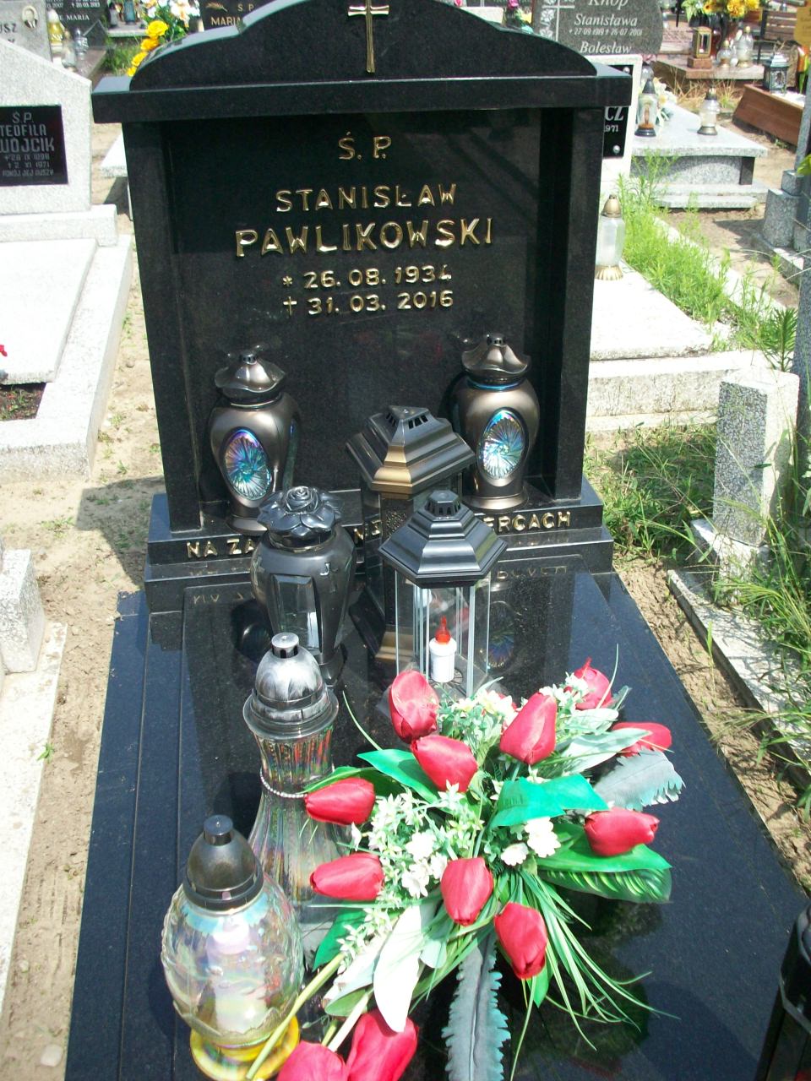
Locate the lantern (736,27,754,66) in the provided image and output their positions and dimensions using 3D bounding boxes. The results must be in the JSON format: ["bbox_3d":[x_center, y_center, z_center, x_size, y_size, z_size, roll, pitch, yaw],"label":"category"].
[{"bbox_3d":[2.670,-3.884,9.100,0.140,0.280,0.140,-5,29,-8],"label":"lantern"}]

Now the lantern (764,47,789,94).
[{"bbox_3d":[2.586,-3.268,8.050,0.145,0.290,0.145,-5,29,-8],"label":"lantern"}]

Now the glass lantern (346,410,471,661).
[{"bbox_3d":[0.000,-0.031,2.140,0.242,0.440,0.210,6,31,11],"label":"glass lantern"}]

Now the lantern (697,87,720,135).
[{"bbox_3d":[1.657,-2.346,6.298,0.108,0.230,0.108,6,28,13],"label":"lantern"}]

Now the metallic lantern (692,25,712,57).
[{"bbox_3d":[2.450,-4.102,9.505,0.135,0.235,0.135,-2,27,-2],"label":"metallic lantern"}]

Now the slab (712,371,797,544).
[{"bbox_3d":[0.687,-0.161,2.253,0.122,0.315,0.098,-28,35,-37],"label":"slab"}]

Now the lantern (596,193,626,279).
[{"bbox_3d":[0.728,-1.074,4.100,0.106,0.300,0.106,-5,29,-8],"label":"lantern"}]

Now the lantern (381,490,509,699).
[{"bbox_3d":[0.054,0.078,1.686,0.183,0.331,0.163,-2,31,-4],"label":"lantern"}]

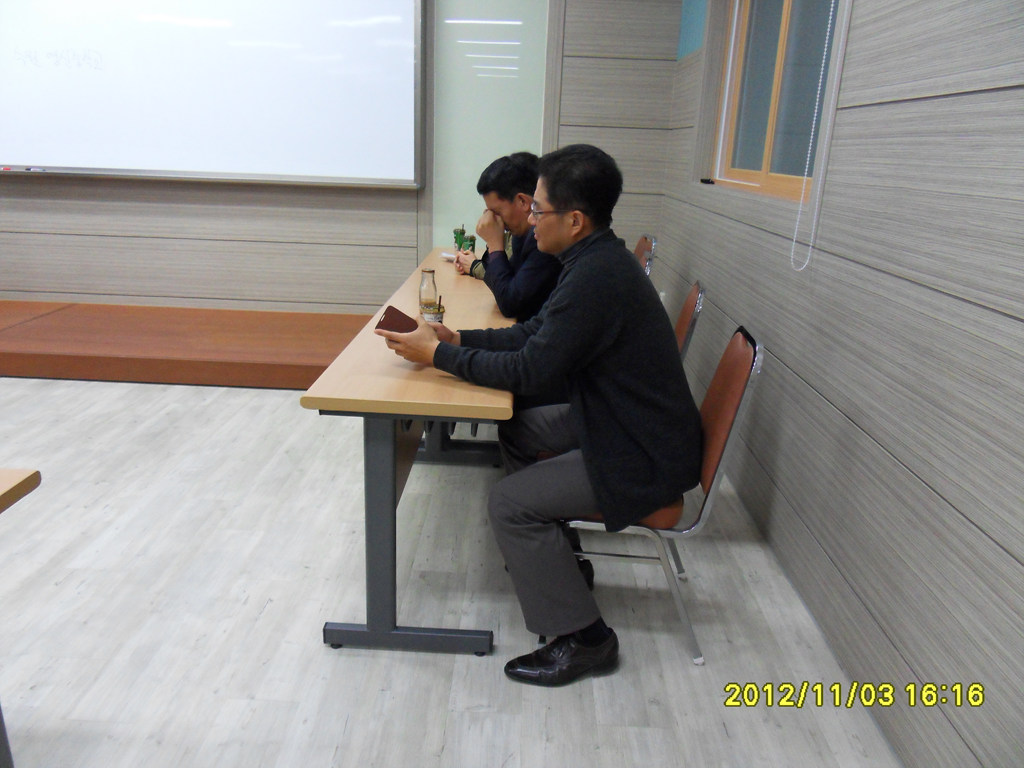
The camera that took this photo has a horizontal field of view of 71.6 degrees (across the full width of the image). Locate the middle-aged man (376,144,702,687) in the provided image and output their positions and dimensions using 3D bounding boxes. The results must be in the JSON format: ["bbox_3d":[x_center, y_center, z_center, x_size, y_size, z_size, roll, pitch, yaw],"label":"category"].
[{"bbox_3d":[0.077,0.057,1.831,0.851,1.281,0.533,4,18,4],"label":"middle-aged man"}]

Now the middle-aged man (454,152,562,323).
[{"bbox_3d":[0.162,-0.190,2.640,0.699,1.245,0.508,3,18,2],"label":"middle-aged man"}]

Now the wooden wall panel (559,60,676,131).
[{"bbox_3d":[0.649,-1.790,4.370,0.696,0.397,0.030,2,18,0],"label":"wooden wall panel"}]

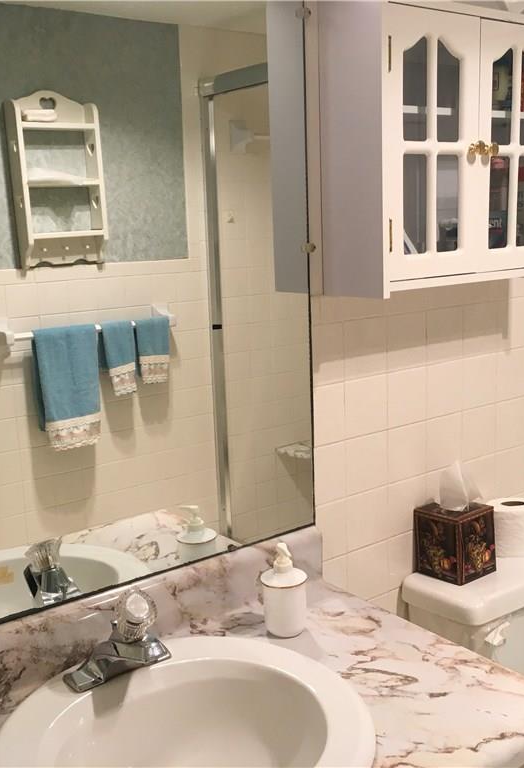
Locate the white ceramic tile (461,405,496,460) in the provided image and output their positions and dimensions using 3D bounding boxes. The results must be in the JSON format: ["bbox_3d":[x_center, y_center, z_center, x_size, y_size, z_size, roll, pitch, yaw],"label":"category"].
[{"bbox_3d":[0.457,0.104,1.810,0.108,0.108,0.011,-10,13,-36],"label":"white ceramic tile"}]

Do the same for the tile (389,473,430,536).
[{"bbox_3d":[0.287,0.242,1.701,0.108,0.108,0.011,-10,13,-36],"label":"tile"}]

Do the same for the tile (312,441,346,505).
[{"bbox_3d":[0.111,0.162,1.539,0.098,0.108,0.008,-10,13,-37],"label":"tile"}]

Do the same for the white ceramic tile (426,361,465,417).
[{"bbox_3d":[0.366,0.011,1.725,0.108,0.108,0.011,-10,13,-36],"label":"white ceramic tile"}]

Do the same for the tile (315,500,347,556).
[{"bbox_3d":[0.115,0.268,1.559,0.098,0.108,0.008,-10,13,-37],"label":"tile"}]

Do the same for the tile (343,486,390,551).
[{"bbox_3d":[0.198,0.254,1.621,0.108,0.108,0.008,-10,13,-37],"label":"tile"}]

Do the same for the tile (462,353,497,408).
[{"bbox_3d":[0.448,-0.005,1.780,0.108,0.108,0.008,-10,13,-37],"label":"tile"}]

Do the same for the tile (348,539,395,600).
[{"bbox_3d":[0.201,0.361,1.641,0.108,0.108,0.008,-10,13,-37],"label":"tile"}]

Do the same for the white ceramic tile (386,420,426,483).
[{"bbox_3d":[0.283,0.134,1.681,0.108,0.108,0.011,-10,13,-36],"label":"white ceramic tile"}]

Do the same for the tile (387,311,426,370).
[{"bbox_3d":[0.272,-0.081,1.629,0.108,0.108,0.008,-10,13,-37],"label":"tile"}]

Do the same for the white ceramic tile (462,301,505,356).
[{"bbox_3d":[0.444,-0.112,1.761,0.108,0.108,0.008,-10,13,-37],"label":"white ceramic tile"}]

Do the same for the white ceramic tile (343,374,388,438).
[{"bbox_3d":[0.192,0.042,1.596,0.108,0.108,0.011,-10,13,-36],"label":"white ceramic tile"}]

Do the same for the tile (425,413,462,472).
[{"bbox_3d":[0.366,0.117,1.734,0.108,0.108,0.008,-10,13,-37],"label":"tile"}]

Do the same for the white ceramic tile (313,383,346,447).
[{"bbox_3d":[0.121,0.055,1.543,0.072,0.108,0.011,-10,13,-36],"label":"white ceramic tile"}]

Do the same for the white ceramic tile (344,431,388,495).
[{"bbox_3d":[0.194,0.147,1.602,0.108,0.108,0.008,-10,13,-37],"label":"white ceramic tile"}]

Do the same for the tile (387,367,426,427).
[{"bbox_3d":[0.279,0.027,1.661,0.108,0.108,0.011,-10,13,-36],"label":"tile"}]

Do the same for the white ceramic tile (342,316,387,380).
[{"bbox_3d":[0.189,-0.065,1.576,0.108,0.108,0.011,-10,13,-36],"label":"white ceramic tile"}]

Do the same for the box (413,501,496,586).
[{"bbox_3d":[0.380,0.307,1.688,0.114,0.130,0.110,-11,14,-40],"label":"box"}]

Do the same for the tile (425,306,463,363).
[{"bbox_3d":[0.358,-0.097,1.695,0.108,0.108,0.008,-10,13,-37],"label":"tile"}]

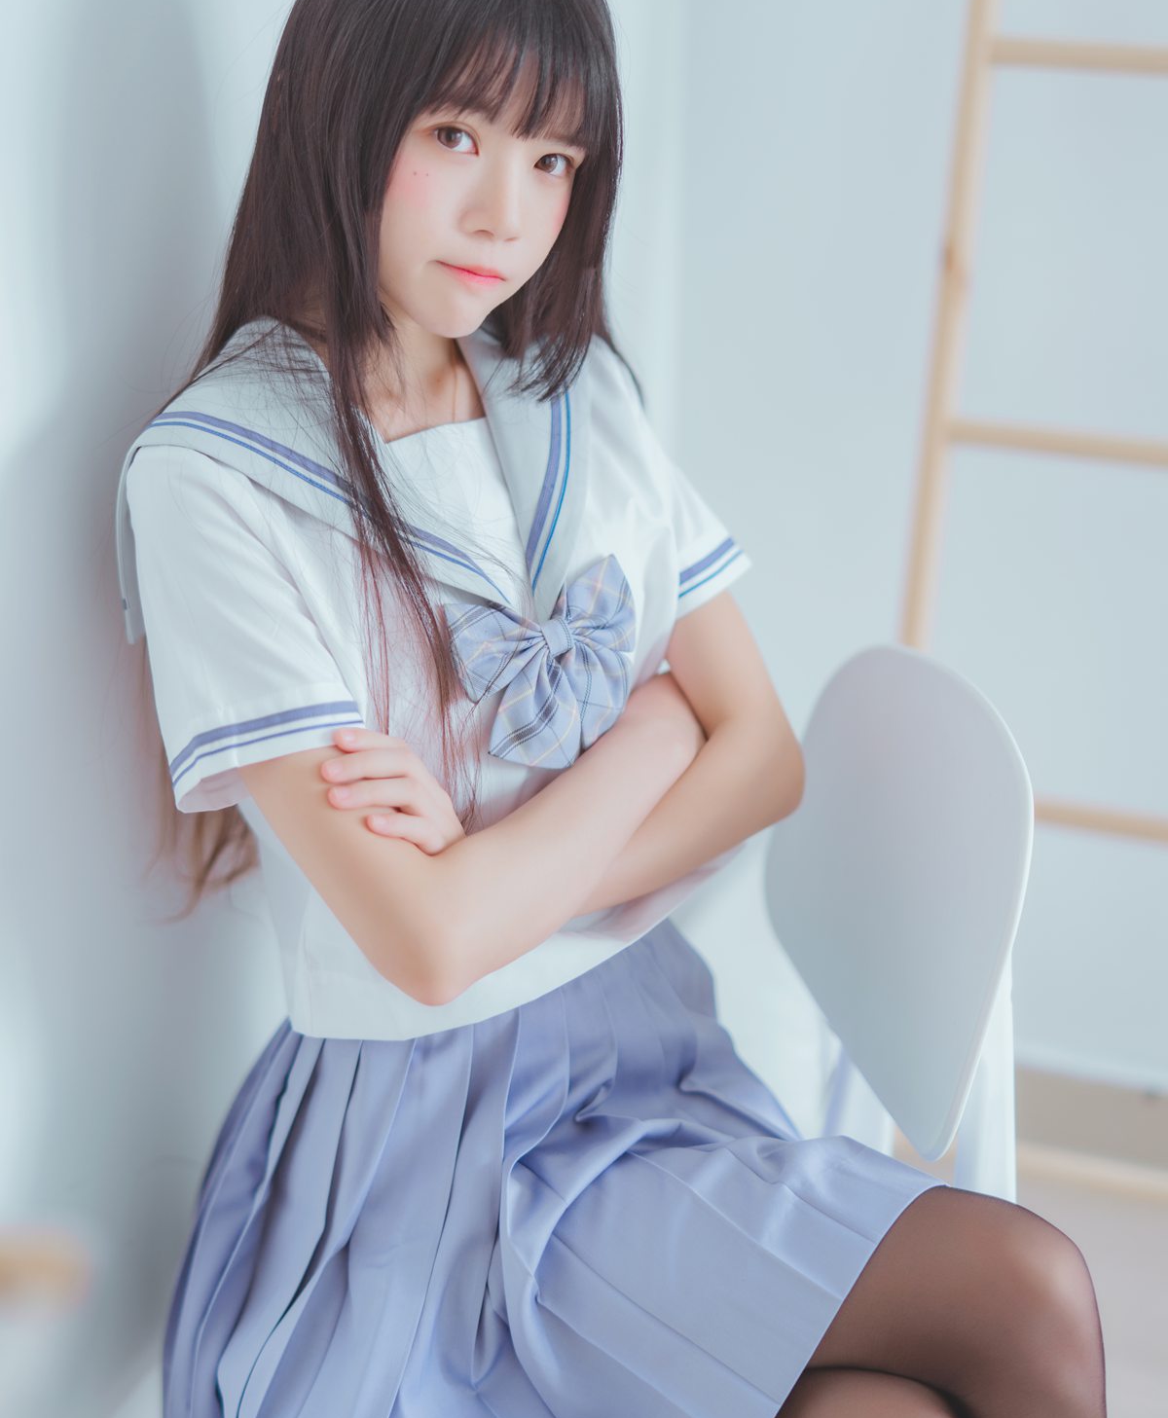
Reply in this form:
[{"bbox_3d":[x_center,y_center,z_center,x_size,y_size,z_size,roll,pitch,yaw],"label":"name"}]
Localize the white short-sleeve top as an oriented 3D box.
[{"bbox_3d":[-0.080,-0.011,1.469,0.440,0.460,0.280,-18,19,-35],"label":"white short-sleeve top"}]

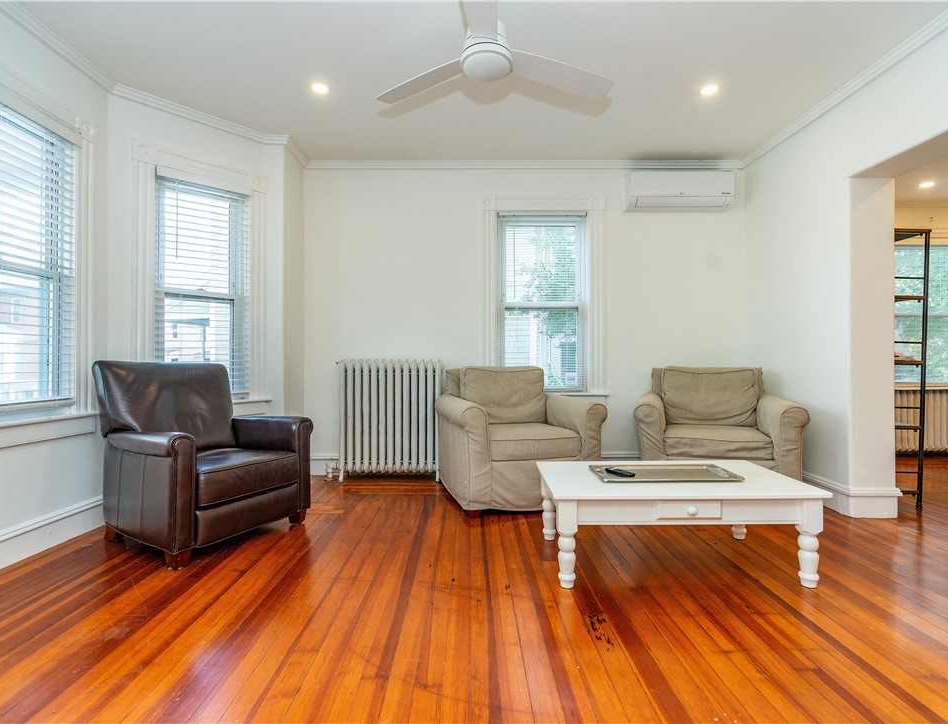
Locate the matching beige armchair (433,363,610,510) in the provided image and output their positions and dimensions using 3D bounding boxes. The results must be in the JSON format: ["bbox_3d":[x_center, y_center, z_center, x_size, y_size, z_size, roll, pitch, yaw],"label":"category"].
[{"bbox_3d":[0.315,0.494,3.465,1.010,0.900,0.890,0,0,-13],"label":"matching beige armchair"}]

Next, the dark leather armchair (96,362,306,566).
[{"bbox_3d":[-1.547,0.466,2.743,0.910,0.955,0.790,0,0,30],"label":"dark leather armchair"}]

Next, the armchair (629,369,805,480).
[{"bbox_3d":[1.615,0.494,3.400,1.010,0.900,0.890,0,0,14],"label":"armchair"}]

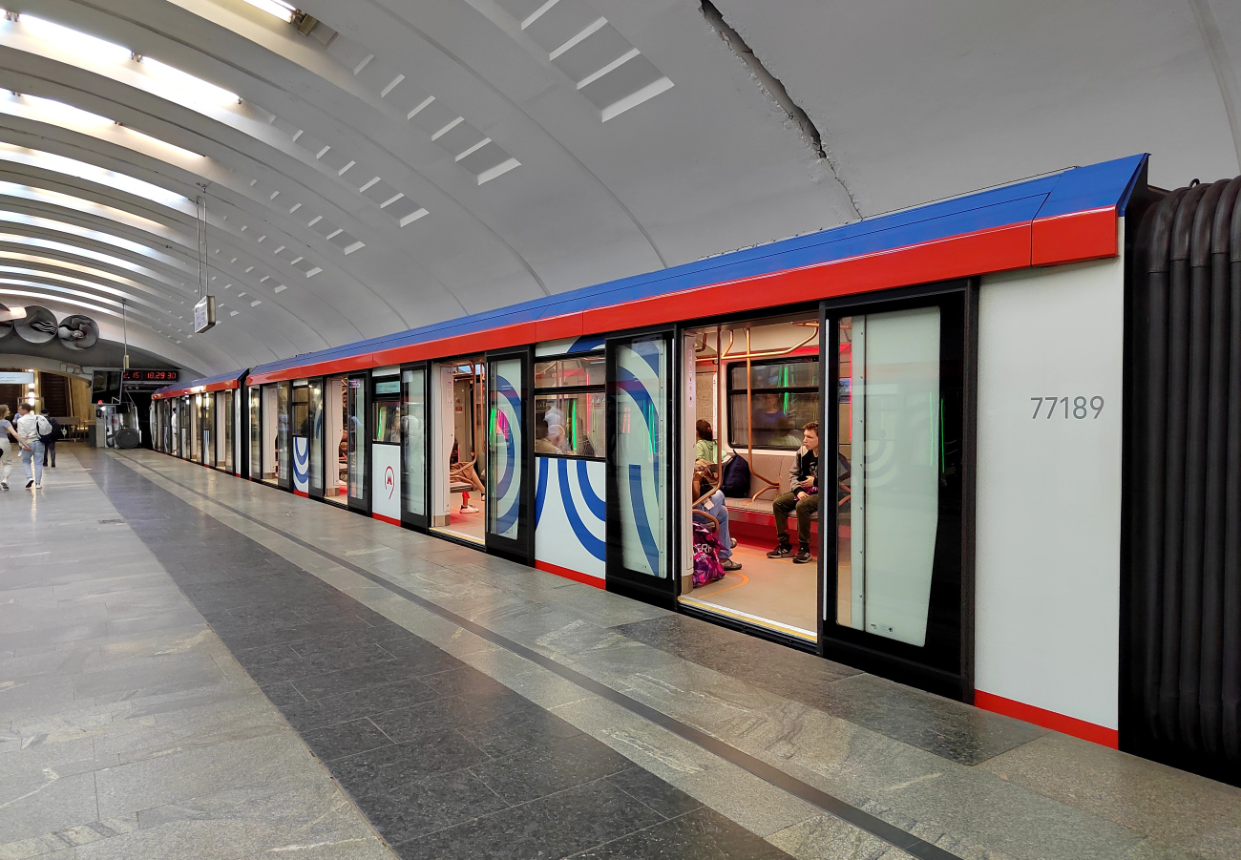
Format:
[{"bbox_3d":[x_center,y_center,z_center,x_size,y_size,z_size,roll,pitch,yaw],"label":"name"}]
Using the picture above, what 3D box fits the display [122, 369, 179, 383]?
[{"bbox_3d":[-21.285,-2.456,37.303,2.300,0.530,0.200,-1,1,-35],"label":"display"}]

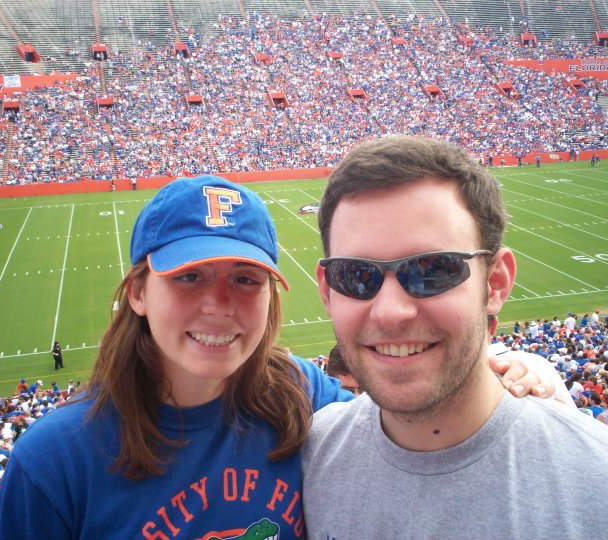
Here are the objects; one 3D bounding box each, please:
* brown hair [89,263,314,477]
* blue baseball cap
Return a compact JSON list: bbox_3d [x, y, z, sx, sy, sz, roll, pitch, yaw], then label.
[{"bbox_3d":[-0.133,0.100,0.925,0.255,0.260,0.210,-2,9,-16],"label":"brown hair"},{"bbox_3d":[-0.107,-0.043,0.877,0.175,0.144,0.260,6,-4,-21],"label":"blue baseball cap"}]

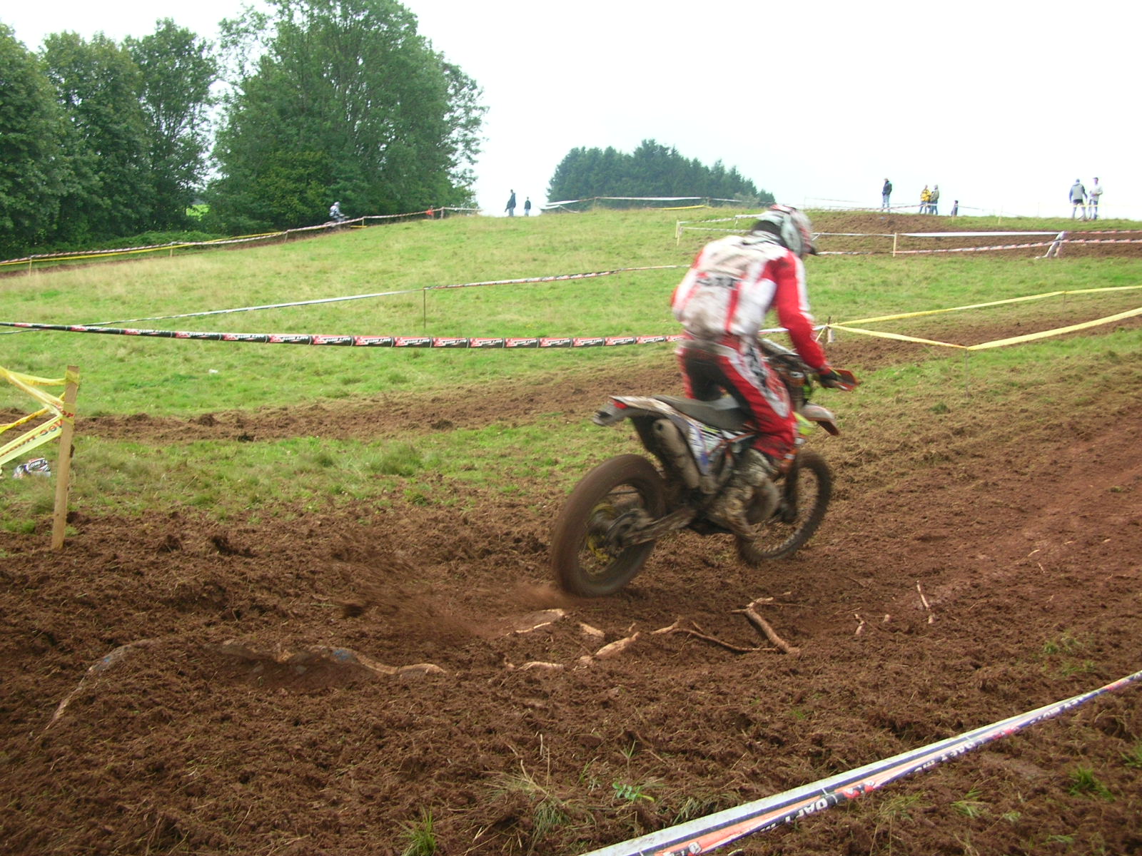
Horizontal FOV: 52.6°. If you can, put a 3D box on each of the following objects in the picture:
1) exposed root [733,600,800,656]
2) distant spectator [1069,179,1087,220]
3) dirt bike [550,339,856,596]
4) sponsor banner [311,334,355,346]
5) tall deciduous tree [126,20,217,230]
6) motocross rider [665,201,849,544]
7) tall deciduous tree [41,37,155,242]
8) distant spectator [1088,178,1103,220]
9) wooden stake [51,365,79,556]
[{"bbox_3d":[0.800,0.790,4.640,0.200,0.080,0.640,0,7,-6],"label":"exposed root"},{"bbox_3d":[21.085,-9.495,48.000,0.660,1.750,0.420,1,7,6],"label":"distant spectator"},{"bbox_3d":[0.740,0.170,5.660,0.820,1.220,2.120,19,13,39],"label":"dirt bike"},{"bbox_3d":[-2.027,-0.740,9.788,0.380,0.090,0.012,-1,6,-34],"label":"sponsor banner"},{"bbox_3d":[-26.337,-19.966,76.000,6.300,14.000,6.300,1,6,0],"label":"tall deciduous tree"},{"bbox_3d":[0.880,-0.270,5.580,0.780,1.580,0.880,10,10,40],"label":"motocross rider"},{"bbox_3d":[-29.103,-17.912,71.000,6.800,13.300,6.800,1,6,0],"label":"tall deciduous tree"},{"bbox_3d":[21.827,-9.532,48.000,0.540,1.750,0.420,4,7,30],"label":"distant spectator"},{"bbox_3d":[-2.626,0.151,6.000,0.060,0.970,0.045,5,6,-17],"label":"wooden stake"}]

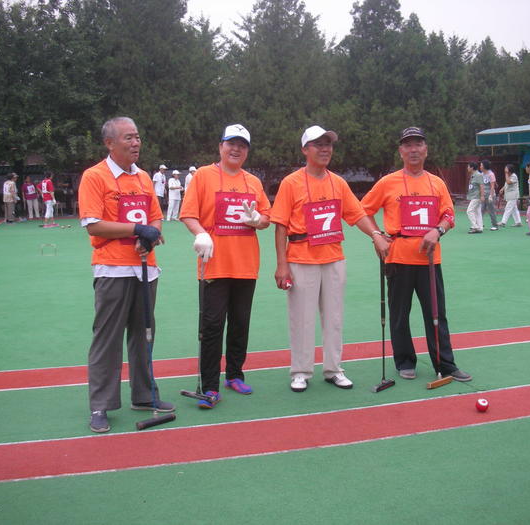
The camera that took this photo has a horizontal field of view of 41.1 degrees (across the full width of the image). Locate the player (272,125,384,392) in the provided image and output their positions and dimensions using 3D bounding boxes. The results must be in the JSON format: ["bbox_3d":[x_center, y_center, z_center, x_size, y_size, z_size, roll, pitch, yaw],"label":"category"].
[{"bbox_3d":[0.400,-0.029,4.530,0.660,1.660,0.400,-3,7,-16],"label":"player"}]

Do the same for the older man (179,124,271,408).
[{"bbox_3d":[-0.233,0.023,4.168,0.540,1.644,0.430,-3,7,-17],"label":"older man"}]

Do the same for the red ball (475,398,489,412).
[{"bbox_3d":[1.226,0.806,3.990,0.075,0.075,0.075,-1,7,0],"label":"red ball"}]

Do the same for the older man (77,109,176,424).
[{"bbox_3d":[-0.767,0.056,3.866,0.430,1.667,0.520,6,10,44],"label":"older man"}]

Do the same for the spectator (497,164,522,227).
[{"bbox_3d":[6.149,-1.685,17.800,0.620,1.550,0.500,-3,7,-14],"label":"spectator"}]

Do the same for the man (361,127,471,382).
[{"bbox_3d":[1.004,-0.053,4.690,0.680,1.650,0.440,-1,7,-3],"label":"man"}]

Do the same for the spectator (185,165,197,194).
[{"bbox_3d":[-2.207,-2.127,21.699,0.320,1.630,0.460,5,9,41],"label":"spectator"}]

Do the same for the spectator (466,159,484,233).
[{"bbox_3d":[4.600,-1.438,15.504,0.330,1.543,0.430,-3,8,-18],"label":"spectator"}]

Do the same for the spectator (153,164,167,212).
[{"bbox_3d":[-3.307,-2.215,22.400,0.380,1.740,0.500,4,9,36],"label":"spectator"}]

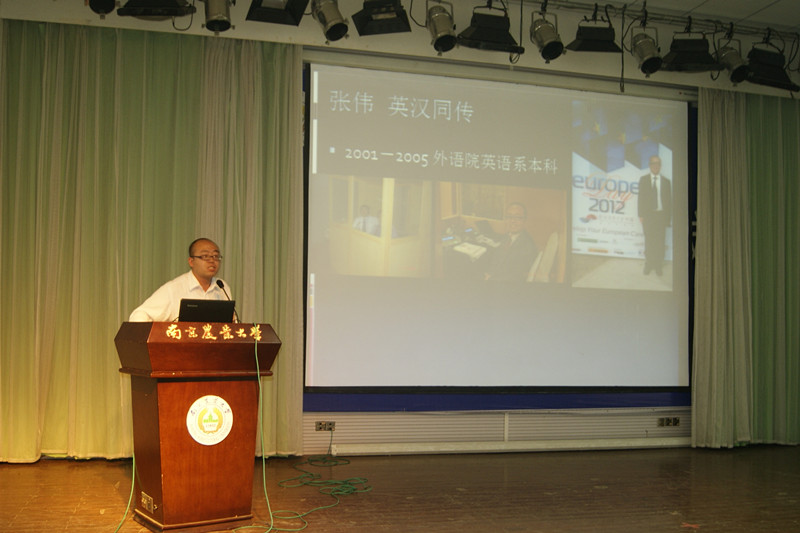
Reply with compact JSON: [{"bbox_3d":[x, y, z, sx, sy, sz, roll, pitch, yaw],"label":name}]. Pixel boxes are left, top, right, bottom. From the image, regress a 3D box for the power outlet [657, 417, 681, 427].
[{"bbox_3d":[2.666,1.546,7.274,0.258,0.086,0.020,2,-5,-14],"label":"power outlet"}]

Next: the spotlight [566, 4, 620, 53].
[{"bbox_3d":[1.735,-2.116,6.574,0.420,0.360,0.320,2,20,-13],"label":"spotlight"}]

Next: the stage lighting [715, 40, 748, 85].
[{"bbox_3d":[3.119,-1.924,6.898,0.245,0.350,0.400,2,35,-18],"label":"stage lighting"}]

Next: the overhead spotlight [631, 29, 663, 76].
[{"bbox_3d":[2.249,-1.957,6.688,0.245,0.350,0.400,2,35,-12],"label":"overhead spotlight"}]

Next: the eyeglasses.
[{"bbox_3d":[-1.228,-0.052,4.660,0.142,0.042,0.140,5,-6,-40],"label":"eyeglasses"}]

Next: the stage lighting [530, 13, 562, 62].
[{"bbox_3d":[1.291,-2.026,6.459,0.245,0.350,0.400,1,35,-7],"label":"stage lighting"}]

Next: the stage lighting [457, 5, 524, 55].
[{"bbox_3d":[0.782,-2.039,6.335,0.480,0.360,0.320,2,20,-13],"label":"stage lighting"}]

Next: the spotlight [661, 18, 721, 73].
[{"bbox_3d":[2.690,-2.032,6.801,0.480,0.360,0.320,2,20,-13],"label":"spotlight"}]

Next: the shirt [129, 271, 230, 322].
[{"bbox_3d":[-1.425,0.333,4.780,0.550,0.640,0.400,4,-5,-32],"label":"shirt"}]

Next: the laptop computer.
[{"bbox_3d":[-1.263,0.330,4.670,0.337,0.225,0.290,4,-5,-32],"label":"laptop computer"}]

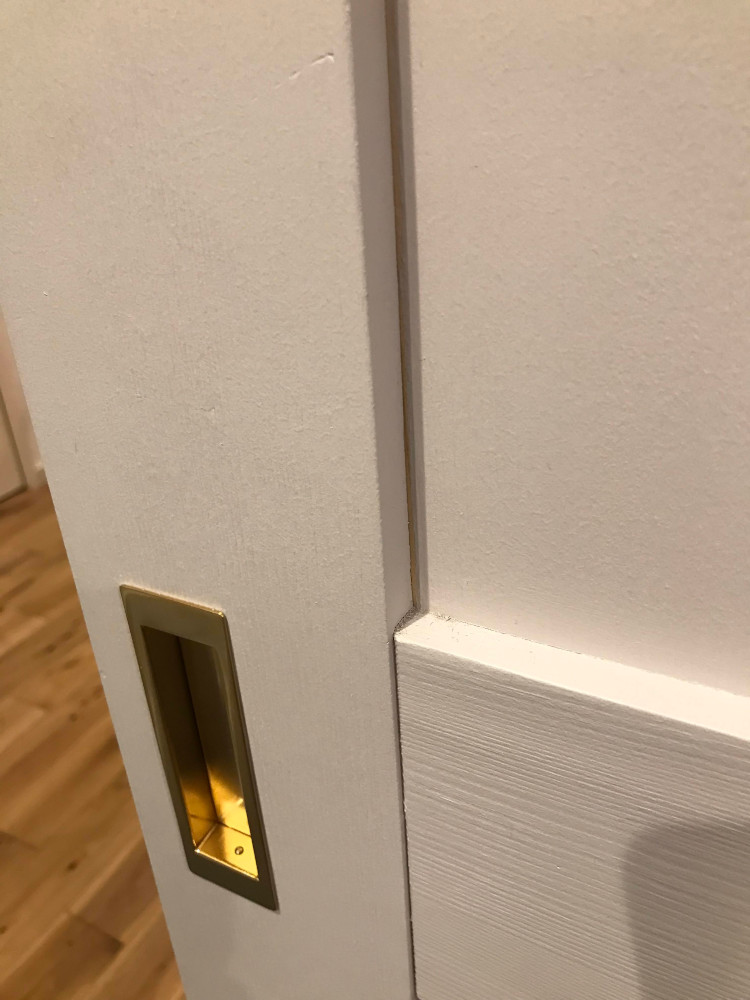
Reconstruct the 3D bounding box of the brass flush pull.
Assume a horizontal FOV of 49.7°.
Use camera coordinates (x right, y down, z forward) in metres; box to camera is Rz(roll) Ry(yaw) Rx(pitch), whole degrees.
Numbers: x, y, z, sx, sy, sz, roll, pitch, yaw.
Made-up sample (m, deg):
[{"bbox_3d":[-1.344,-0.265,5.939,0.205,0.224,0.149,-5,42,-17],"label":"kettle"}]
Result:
[{"bbox_3d":[-0.050,0.079,0.258,0.041,0.121,0.013,11,30,28],"label":"brass flush pull"}]

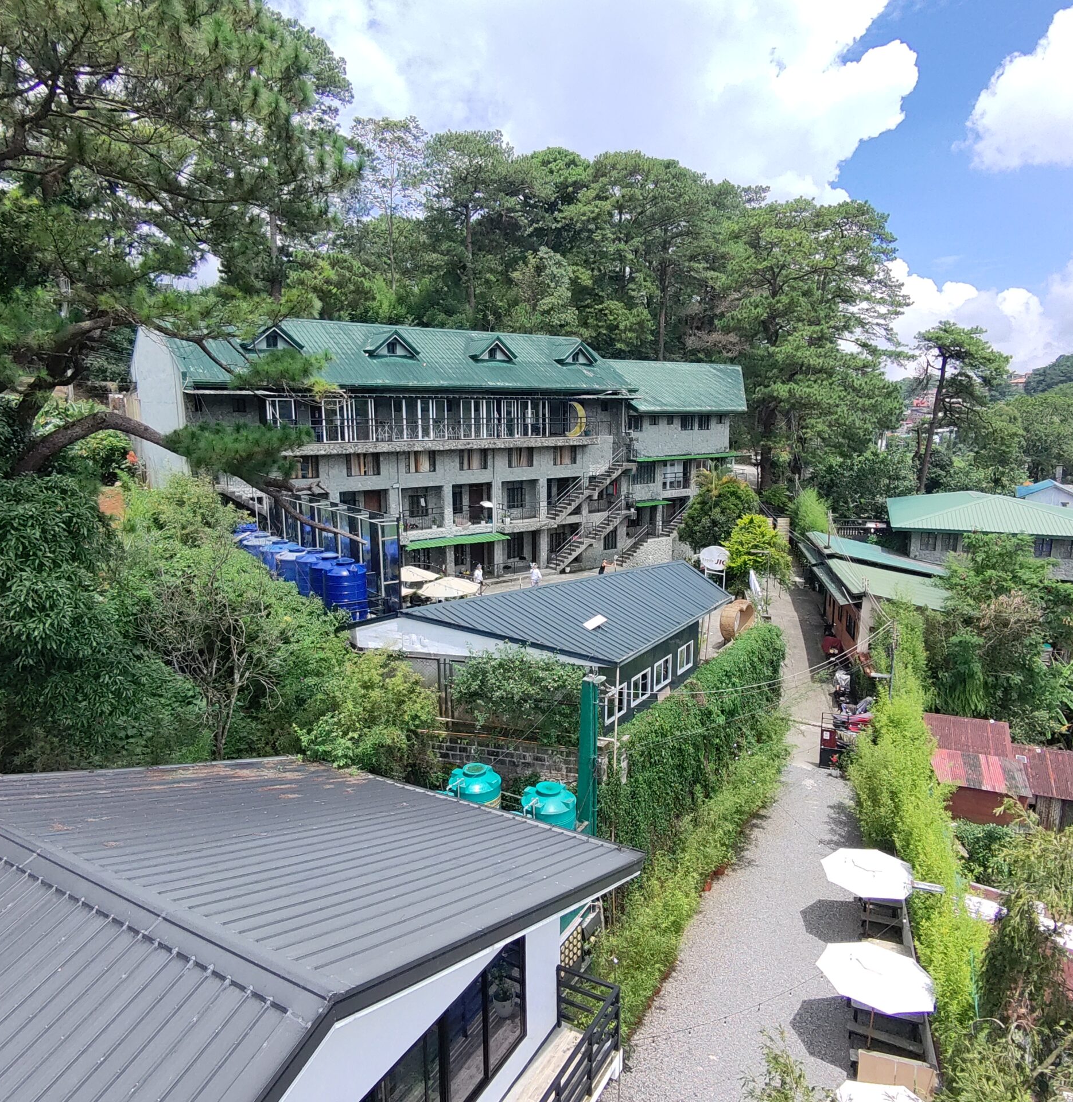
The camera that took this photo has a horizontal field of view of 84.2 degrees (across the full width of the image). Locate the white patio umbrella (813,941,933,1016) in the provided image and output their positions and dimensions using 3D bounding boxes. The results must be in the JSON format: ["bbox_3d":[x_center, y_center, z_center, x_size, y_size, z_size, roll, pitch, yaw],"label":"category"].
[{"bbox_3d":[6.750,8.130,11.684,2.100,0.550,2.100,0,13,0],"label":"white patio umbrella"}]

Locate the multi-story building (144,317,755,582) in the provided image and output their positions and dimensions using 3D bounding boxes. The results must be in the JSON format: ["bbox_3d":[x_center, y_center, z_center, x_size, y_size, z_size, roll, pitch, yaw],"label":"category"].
[{"bbox_3d":[-3.344,-6.619,38.215,35.000,13.500,11.600,-7,15,-27],"label":"multi-story building"}]

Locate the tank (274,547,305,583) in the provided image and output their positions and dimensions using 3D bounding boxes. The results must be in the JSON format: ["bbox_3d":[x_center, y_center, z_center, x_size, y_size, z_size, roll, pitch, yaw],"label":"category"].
[{"bbox_3d":[-9.200,0.875,22.813,1.450,2.000,1.450,0,13,0],"label":"tank"}]

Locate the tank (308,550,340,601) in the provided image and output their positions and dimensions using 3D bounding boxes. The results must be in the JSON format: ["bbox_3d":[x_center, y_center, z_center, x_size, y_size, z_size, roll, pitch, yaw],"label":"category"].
[{"bbox_3d":[-7.912,1.144,22.982,1.500,2.100,1.500,-1,10,0],"label":"tank"}]

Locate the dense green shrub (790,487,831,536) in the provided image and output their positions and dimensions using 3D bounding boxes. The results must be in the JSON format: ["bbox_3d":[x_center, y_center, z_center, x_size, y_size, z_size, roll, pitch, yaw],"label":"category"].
[{"bbox_3d":[21.192,-2.888,46.000,2.800,3.800,2.600,-1,10,0],"label":"dense green shrub"}]

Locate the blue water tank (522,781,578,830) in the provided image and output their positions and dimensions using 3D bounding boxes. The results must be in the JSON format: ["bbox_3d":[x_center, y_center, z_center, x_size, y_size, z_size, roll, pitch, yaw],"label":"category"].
[{"bbox_3d":[0.303,5.913,13.235,1.200,1.550,1.200,-1,10,0],"label":"blue water tank"}]

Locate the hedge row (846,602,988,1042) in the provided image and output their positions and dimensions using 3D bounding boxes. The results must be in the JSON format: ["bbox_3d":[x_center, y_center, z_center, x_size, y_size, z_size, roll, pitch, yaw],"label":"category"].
[{"bbox_3d":[11.400,6.661,18.118,1.700,3.100,15.000,6,14,22],"label":"hedge row"}]

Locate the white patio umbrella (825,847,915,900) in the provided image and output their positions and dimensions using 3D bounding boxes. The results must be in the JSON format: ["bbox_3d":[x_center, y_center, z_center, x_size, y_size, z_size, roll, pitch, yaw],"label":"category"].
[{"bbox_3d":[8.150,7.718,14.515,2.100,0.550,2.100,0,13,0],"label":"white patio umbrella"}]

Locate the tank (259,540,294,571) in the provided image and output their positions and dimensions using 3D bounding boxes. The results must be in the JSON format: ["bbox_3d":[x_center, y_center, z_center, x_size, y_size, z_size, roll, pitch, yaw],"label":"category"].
[{"bbox_3d":[-10.200,0.657,23.738,1.450,2.000,1.450,0,13,0],"label":"tank"}]

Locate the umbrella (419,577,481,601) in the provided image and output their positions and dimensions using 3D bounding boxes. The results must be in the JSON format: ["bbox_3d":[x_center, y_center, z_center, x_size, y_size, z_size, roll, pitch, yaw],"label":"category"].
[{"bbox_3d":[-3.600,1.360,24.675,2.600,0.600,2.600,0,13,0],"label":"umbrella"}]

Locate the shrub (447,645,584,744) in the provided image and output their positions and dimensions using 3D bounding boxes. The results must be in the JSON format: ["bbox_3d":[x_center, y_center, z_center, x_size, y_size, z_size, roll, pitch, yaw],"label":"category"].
[{"bbox_3d":[-0.579,3.833,16.200,3.500,2.400,1.500,1,10,12],"label":"shrub"}]

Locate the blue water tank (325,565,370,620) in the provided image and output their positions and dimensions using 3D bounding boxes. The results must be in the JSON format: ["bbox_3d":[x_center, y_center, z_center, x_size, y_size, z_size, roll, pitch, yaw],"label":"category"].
[{"bbox_3d":[-6.300,1.222,19.607,1.450,2.000,1.450,0,13,0],"label":"blue water tank"}]

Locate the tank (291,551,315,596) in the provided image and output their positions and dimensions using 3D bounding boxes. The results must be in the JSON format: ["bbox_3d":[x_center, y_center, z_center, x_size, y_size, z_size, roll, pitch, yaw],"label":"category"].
[{"bbox_3d":[-8.978,0.964,24.182,1.500,2.100,1.500,-1,10,0],"label":"tank"}]

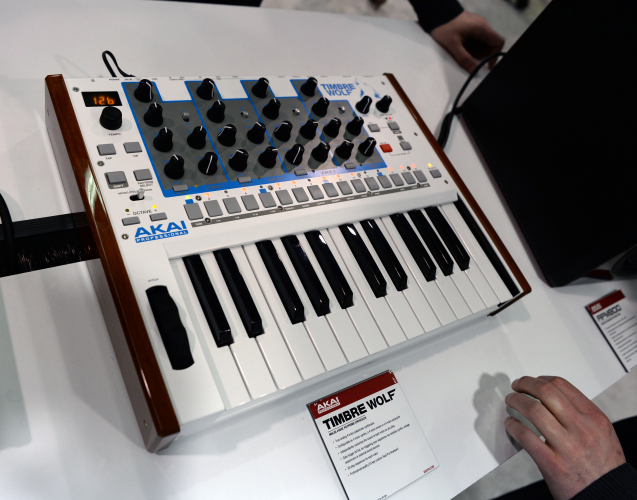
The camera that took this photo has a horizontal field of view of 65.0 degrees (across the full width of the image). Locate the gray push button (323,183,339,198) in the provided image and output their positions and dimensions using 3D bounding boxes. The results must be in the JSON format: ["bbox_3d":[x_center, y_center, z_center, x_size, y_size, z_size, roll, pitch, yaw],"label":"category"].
[{"bbox_3d":[0.013,-0.062,0.521,0.012,0.002,0.016,-13,66,-32],"label":"gray push button"}]

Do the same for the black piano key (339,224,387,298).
[{"bbox_3d":[0.046,0.007,0.495,0.014,0.011,0.084,-13,65,-33],"label":"black piano key"}]

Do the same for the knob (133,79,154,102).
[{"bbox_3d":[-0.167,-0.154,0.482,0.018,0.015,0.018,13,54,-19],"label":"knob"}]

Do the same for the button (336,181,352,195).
[{"bbox_3d":[0.027,-0.064,0.520,0.013,0.003,0.016,-13,67,-32],"label":"button"}]

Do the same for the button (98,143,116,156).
[{"bbox_3d":[-0.186,-0.088,0.440,0.014,0.003,0.011,-13,66,-32],"label":"button"}]

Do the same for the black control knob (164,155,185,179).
[{"bbox_3d":[-0.128,-0.076,0.451,0.018,0.017,0.018,13,55,-19],"label":"black control knob"}]

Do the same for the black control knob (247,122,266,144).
[{"bbox_3d":[-0.062,-0.121,0.513,0.018,0.016,0.018,13,55,-19],"label":"black control knob"}]

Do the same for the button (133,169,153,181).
[{"bbox_3d":[-0.153,-0.065,0.437,0.014,0.003,0.011,-13,65,-33],"label":"button"}]

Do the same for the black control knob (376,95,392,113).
[{"bbox_3d":[0.081,-0.179,0.610,0.018,0.016,0.018,-13,67,-32],"label":"black control knob"}]

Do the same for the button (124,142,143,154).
[{"bbox_3d":[-0.167,-0.092,0.451,0.014,0.003,0.011,-13,66,-32],"label":"button"}]

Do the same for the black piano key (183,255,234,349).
[{"bbox_3d":[-0.090,0.037,0.411,0.014,0.011,0.088,-13,65,-32],"label":"black piano key"}]

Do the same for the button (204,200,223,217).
[{"bbox_3d":[-0.097,-0.038,0.462,0.013,0.003,0.017,-13,66,-32],"label":"button"}]

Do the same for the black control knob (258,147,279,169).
[{"bbox_3d":[-0.049,-0.094,0.502,0.018,0.016,0.018,-17,68,-33],"label":"black control knob"}]

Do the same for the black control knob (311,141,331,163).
[{"bbox_3d":[0.003,-0.109,0.549,0.018,0.016,0.018,-13,66,-32],"label":"black control knob"}]

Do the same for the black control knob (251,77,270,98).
[{"bbox_3d":[-0.062,-0.180,0.552,0.018,0.017,0.018,28,51,-7],"label":"black control knob"}]

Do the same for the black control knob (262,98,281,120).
[{"bbox_3d":[-0.051,-0.157,0.554,0.018,0.016,0.018,-13,66,-32],"label":"black control knob"}]

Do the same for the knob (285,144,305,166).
[{"bbox_3d":[-0.024,-0.102,0.531,0.018,0.016,0.018,-13,66,-32],"label":"knob"}]

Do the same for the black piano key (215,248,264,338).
[{"bbox_3d":[-0.066,0.033,0.421,0.014,0.011,0.084,-13,65,-33],"label":"black piano key"}]

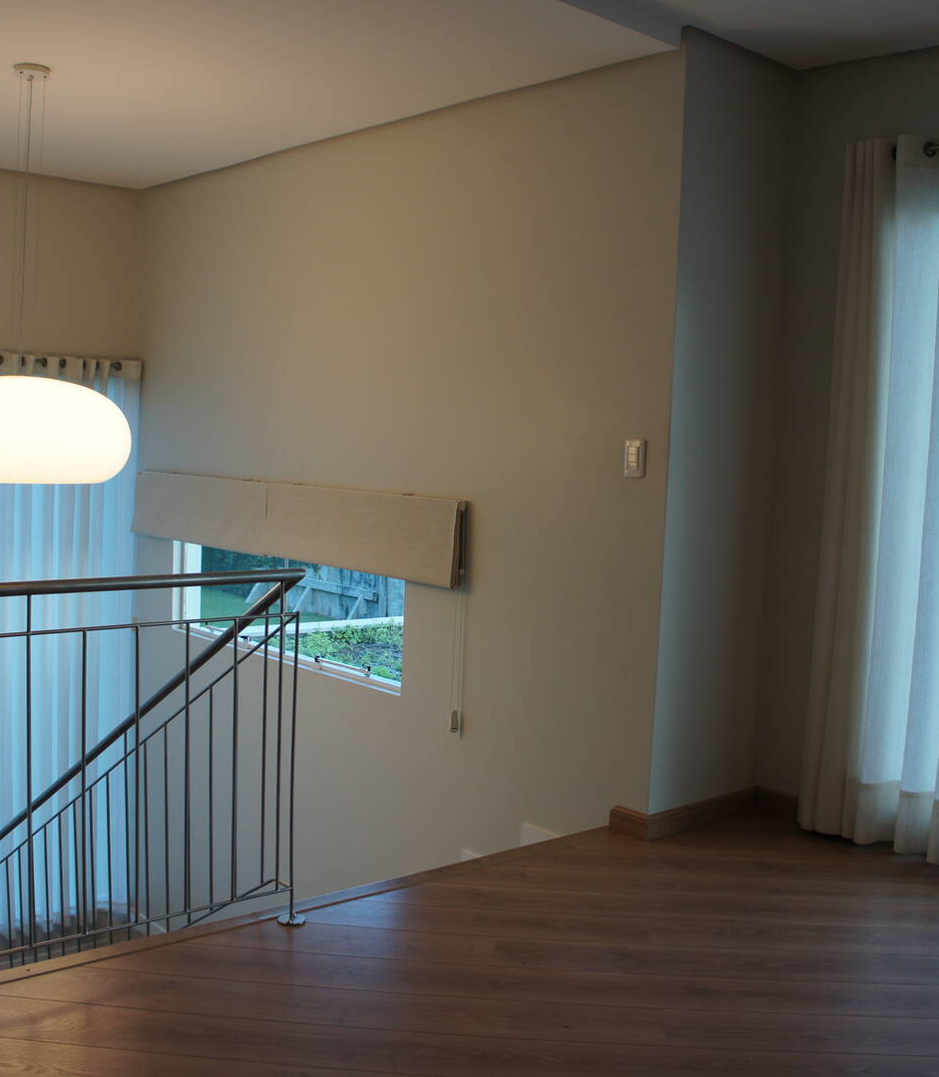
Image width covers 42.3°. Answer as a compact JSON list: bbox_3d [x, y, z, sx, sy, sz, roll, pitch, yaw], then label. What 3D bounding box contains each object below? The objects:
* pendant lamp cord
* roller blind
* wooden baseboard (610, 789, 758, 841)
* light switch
[{"bbox_3d":[-1.644,-1.182,4.494,0.115,1.100,0.115,-2,7,-42],"label":"pendant lamp cord"},{"bbox_3d":[-0.934,-0.082,5.768,0.058,0.339,2.679,-2,7,-42],"label":"roller blind"},{"bbox_3d":[0.778,0.973,4.390,0.612,0.088,0.167,-2,7,-42],"label":"wooden baseboard"},{"bbox_3d":[0.561,-0.272,4.146,0.014,0.125,0.084,-2,7,-42],"label":"light switch"}]

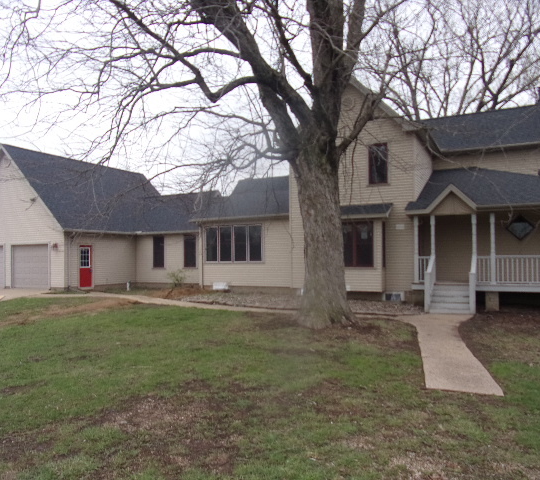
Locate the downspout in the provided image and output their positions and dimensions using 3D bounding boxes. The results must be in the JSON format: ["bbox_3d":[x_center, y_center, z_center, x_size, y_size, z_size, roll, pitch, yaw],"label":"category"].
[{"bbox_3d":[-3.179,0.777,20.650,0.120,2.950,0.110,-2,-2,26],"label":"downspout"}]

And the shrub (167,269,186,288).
[{"bbox_3d":[-4.636,1.909,22.000,0.980,0.980,0.900,0,-2,-12],"label":"shrub"}]

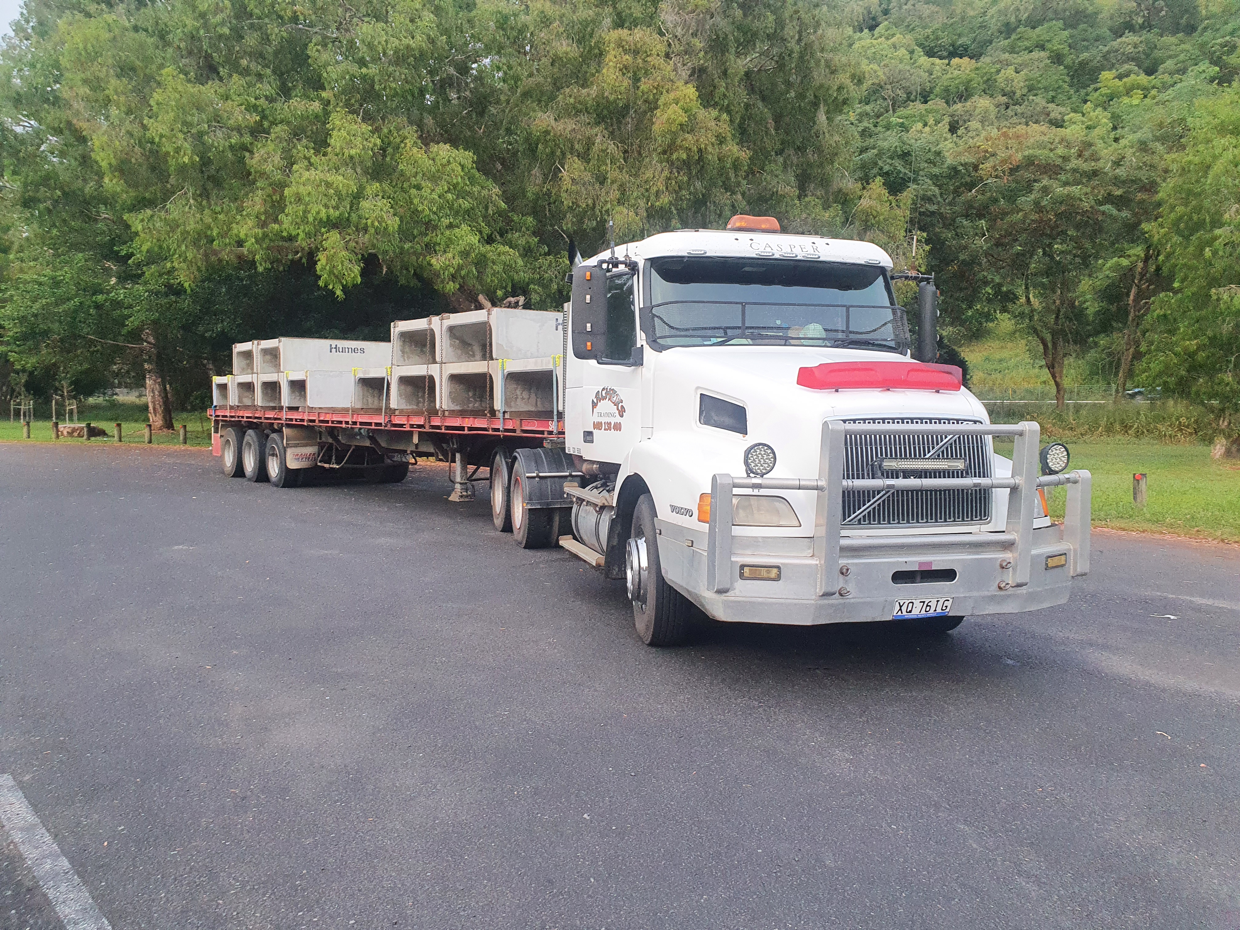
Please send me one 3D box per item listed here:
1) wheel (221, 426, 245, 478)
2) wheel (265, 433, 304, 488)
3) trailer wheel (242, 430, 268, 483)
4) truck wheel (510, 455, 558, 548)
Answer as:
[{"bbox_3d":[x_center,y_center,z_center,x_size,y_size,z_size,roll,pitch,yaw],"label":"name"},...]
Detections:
[{"bbox_3d":[-8.058,-0.247,19.542,0.300,1.030,1.030,-2,5,-39],"label":"wheel"},{"bbox_3d":[-6.318,-0.088,17.422,0.300,1.030,1.030,-2,5,-39],"label":"wheel"},{"bbox_3d":[-7.188,-0.168,18.482,0.300,1.030,1.030,-2,5,-39],"label":"trailer wheel"},{"bbox_3d":[-1.007,0.427,10.532,0.300,1.030,1.030,0,4,-17],"label":"truck wheel"}]

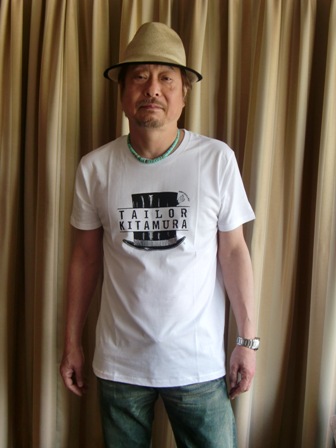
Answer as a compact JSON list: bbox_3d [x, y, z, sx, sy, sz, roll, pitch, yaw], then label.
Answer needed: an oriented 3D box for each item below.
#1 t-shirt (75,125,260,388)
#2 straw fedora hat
[{"bbox_3d":[-0.015,0.078,1.575,0.485,0.645,0.265,3,3,5],"label":"t-shirt"},{"bbox_3d":[-0.037,-0.453,1.550,0.255,0.142,0.280,2,0,6],"label":"straw fedora hat"}]

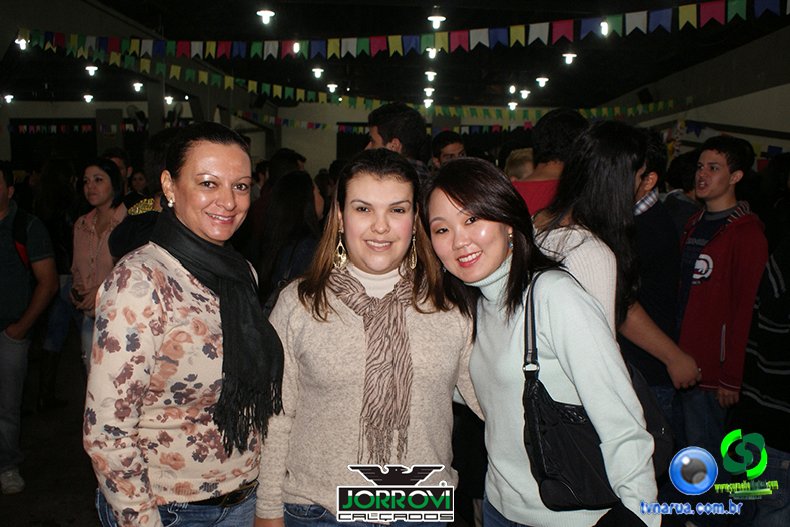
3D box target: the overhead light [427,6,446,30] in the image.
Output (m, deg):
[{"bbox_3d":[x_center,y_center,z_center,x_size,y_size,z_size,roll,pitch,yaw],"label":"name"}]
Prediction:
[{"bbox_3d":[0.557,-3.298,10.600,0.255,0.285,0.255,1,6,0],"label":"overhead light"}]

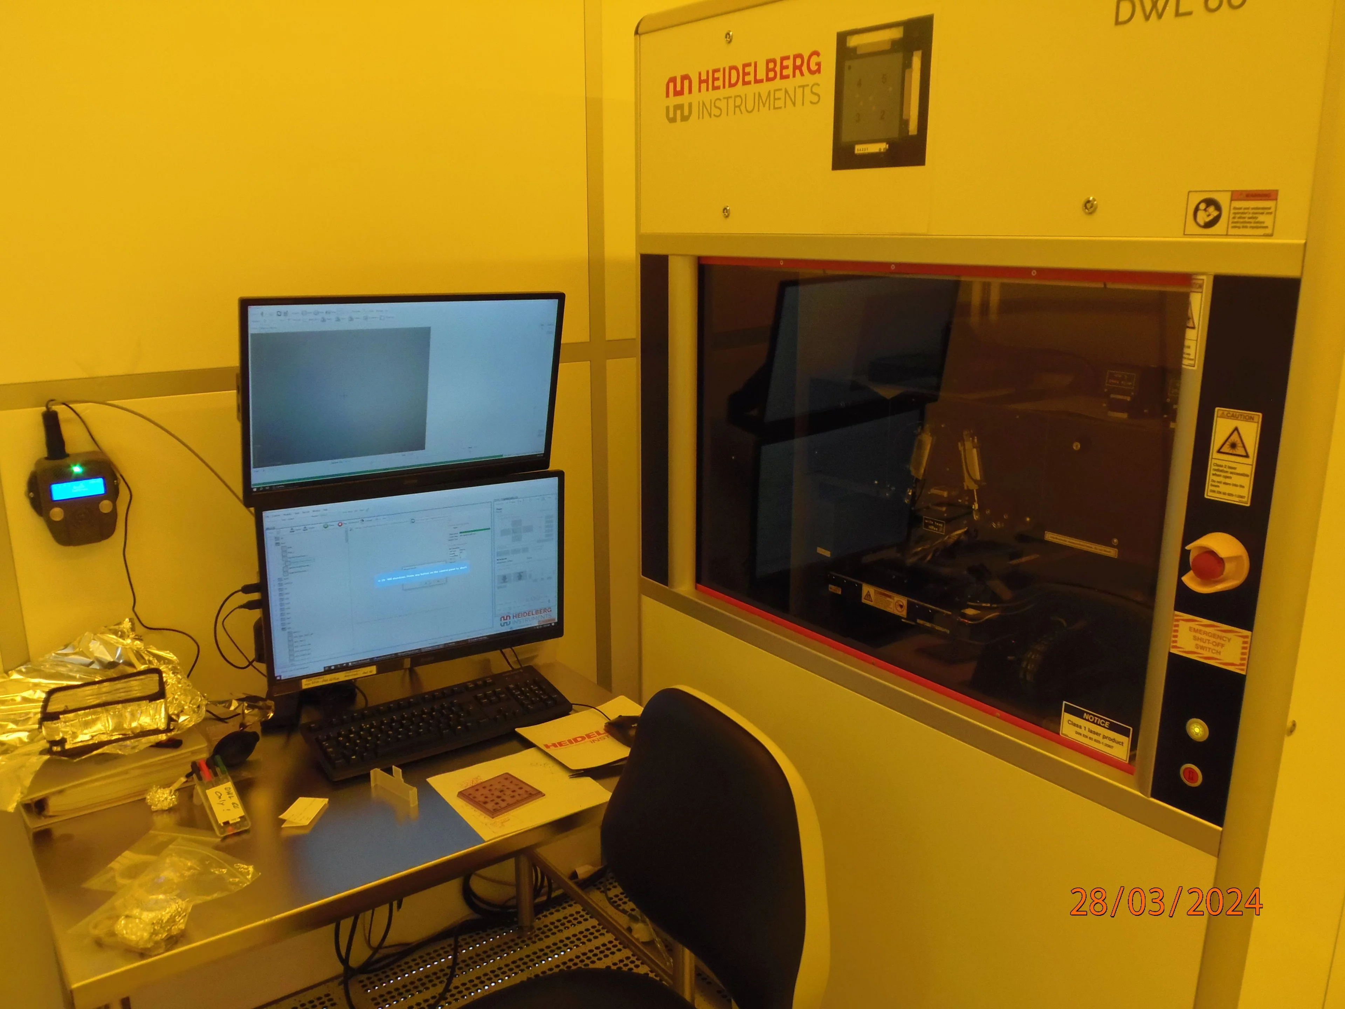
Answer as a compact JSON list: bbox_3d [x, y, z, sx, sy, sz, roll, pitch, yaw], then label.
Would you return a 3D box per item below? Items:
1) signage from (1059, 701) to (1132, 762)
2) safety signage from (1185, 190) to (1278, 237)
[{"bbox_3d":[0.608,0.327,1.452,0.004,0.054,0.105,-12,19,-37],"label":"signage"},{"bbox_3d":[0.642,-0.335,1.163,0.004,0.050,0.100,-12,19,-37],"label":"safety signage"}]

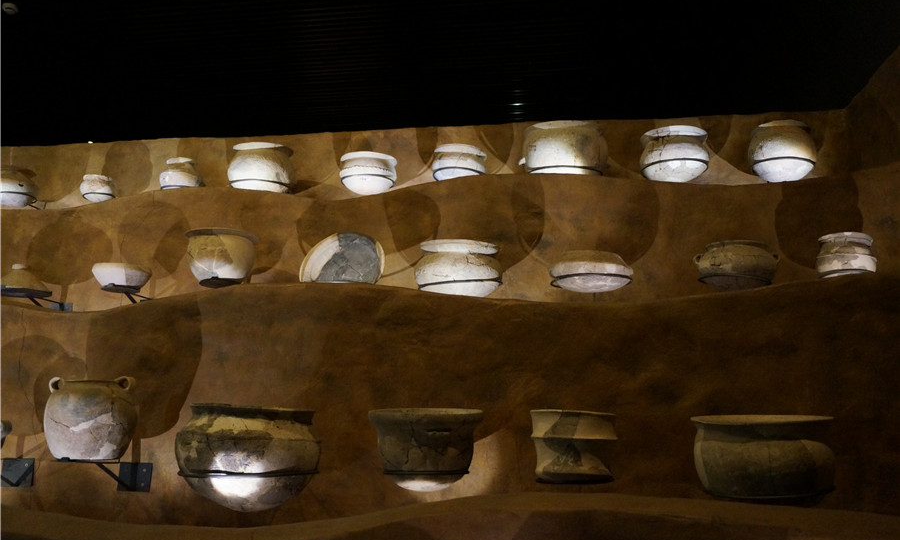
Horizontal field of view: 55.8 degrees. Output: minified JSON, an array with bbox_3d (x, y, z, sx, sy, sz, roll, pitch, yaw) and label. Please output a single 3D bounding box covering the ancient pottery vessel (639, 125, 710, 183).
[{"bbox_3d":[1.002,-0.489,3.788,0.302,0.224,0.302,-1,-11,7],"label":"ancient pottery vessel"}]

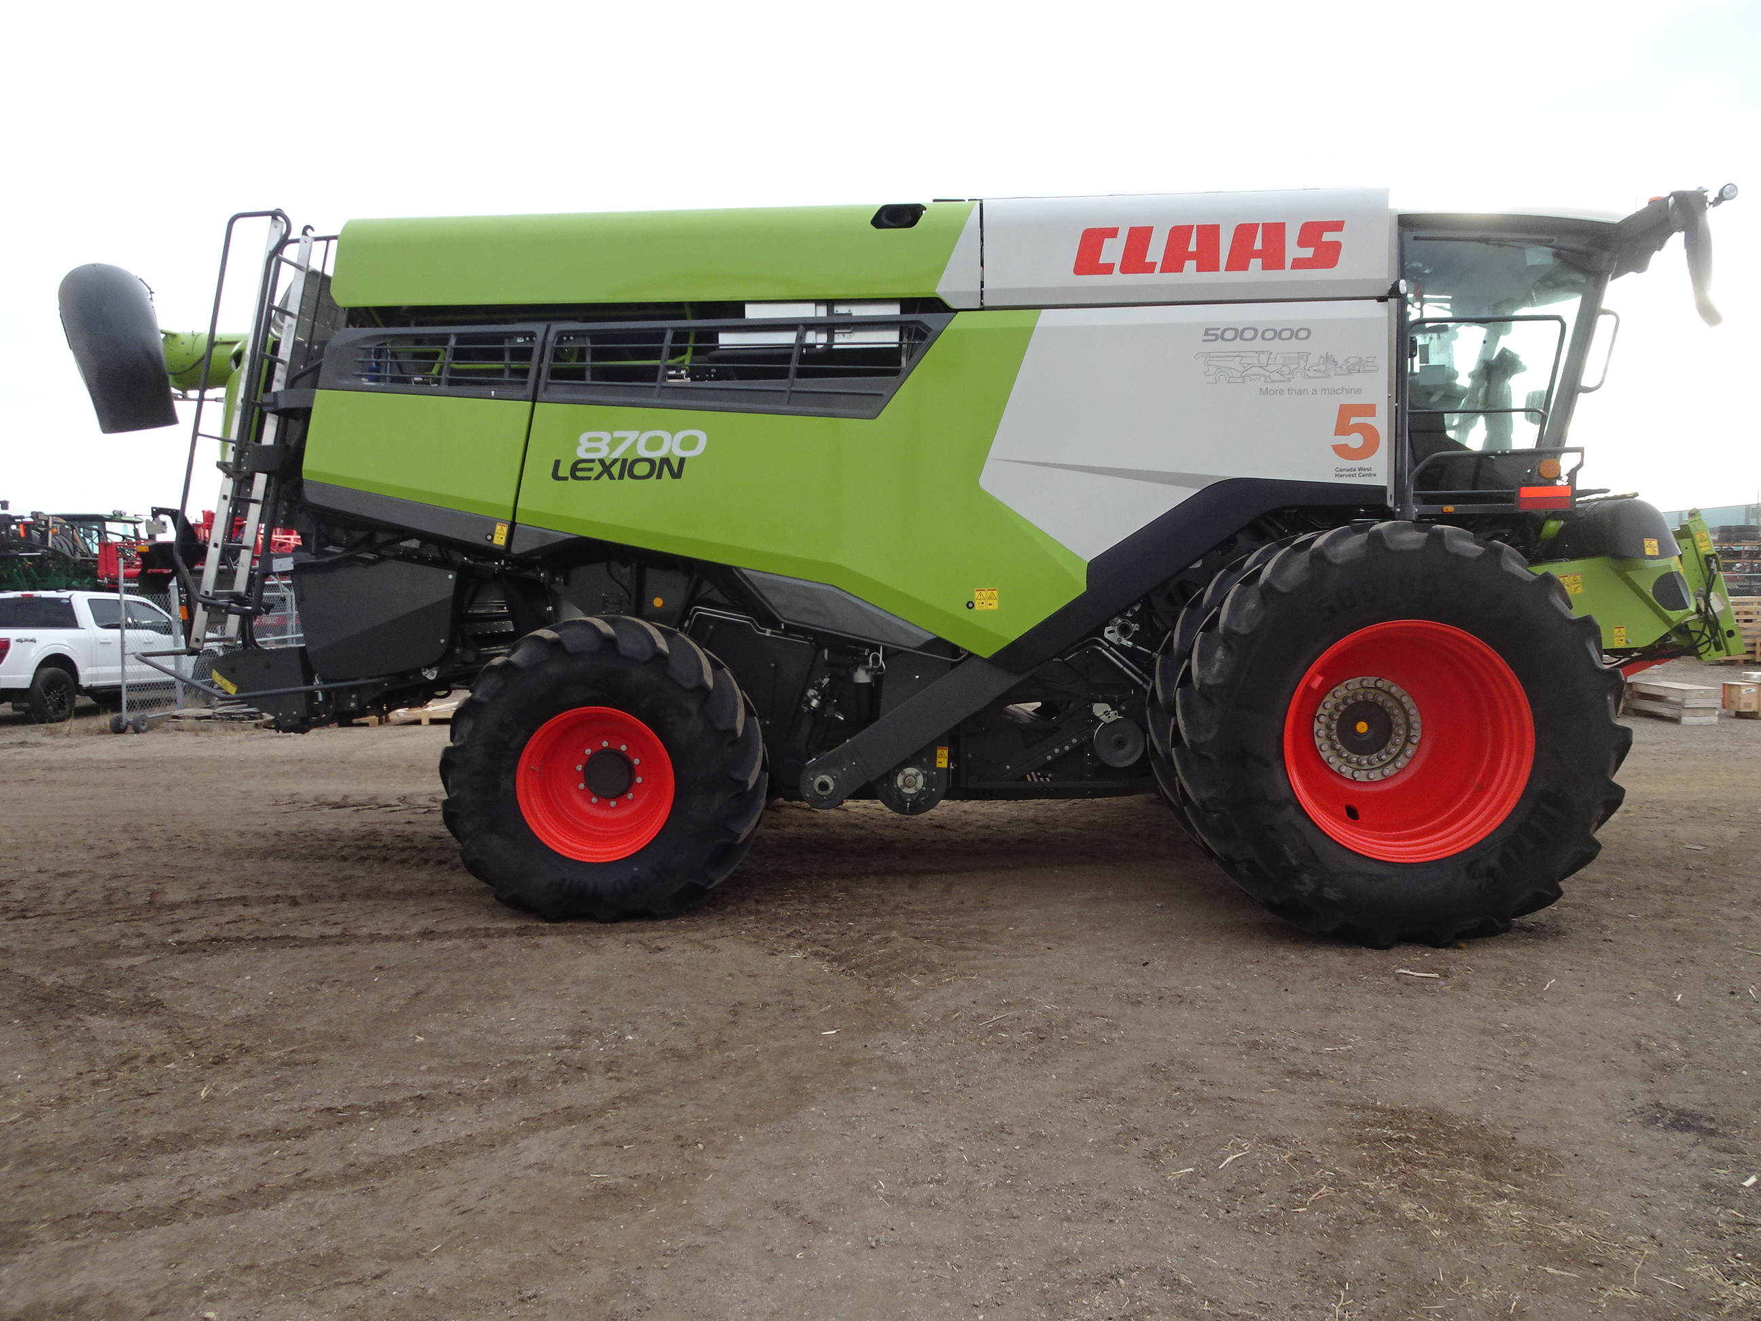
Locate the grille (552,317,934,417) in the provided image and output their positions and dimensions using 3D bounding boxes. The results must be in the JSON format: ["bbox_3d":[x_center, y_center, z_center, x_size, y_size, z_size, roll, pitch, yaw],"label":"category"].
[{"bbox_3d":[-0.765,-1.560,6.575,2.150,0.530,0.120,0,2,4],"label":"grille"}]

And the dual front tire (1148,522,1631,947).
[{"bbox_3d":[2.469,0.315,6.267,2.040,1.980,1.360,0,2,4],"label":"dual front tire"}]

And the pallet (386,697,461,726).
[{"bbox_3d":[-6.650,0.800,17.900,1.100,0.220,1.100,0,2,0],"label":"pallet"}]

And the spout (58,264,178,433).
[{"bbox_3d":[-5.560,-2.280,8.900,0.760,1.180,0.600,0,2,3],"label":"spout"}]

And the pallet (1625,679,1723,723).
[{"bbox_3d":[11.700,0.646,18.040,0.560,0.490,1.800,0,2,10],"label":"pallet"}]

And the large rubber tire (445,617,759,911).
[{"bbox_3d":[-1.478,0.570,6.575,1.660,1.590,0.600,0,2,-2],"label":"large rubber tire"}]

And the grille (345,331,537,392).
[{"bbox_3d":[-2.413,-1.637,6.697,1.090,0.350,0.100,0,2,4],"label":"grille"}]

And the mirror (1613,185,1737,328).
[{"bbox_3d":[4.080,-2.030,6.300,0.420,0.680,0.600,0,2,4],"label":"mirror"}]

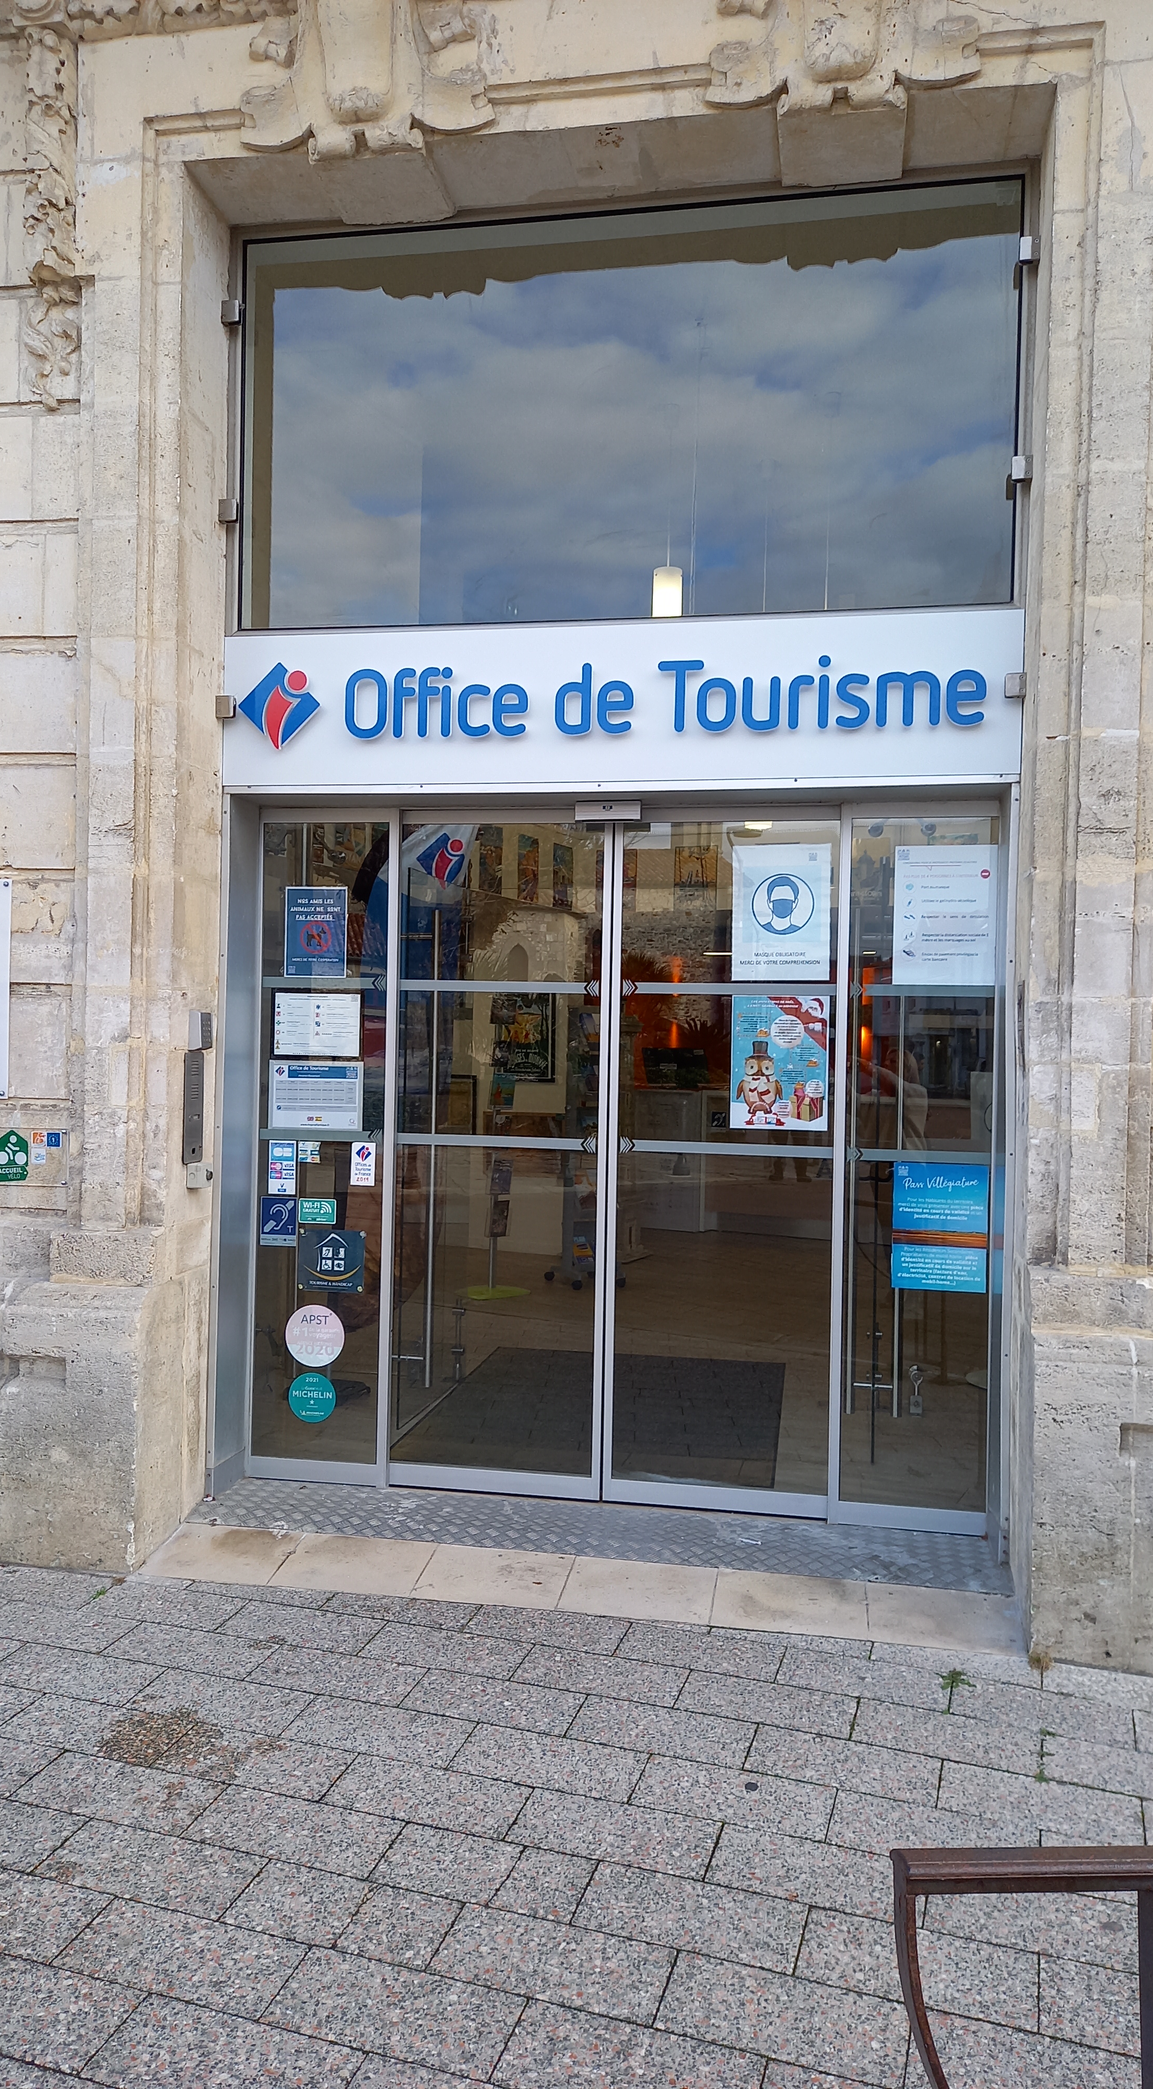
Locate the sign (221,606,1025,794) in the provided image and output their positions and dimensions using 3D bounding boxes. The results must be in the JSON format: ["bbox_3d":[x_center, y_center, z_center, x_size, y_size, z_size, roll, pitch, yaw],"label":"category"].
[{"bbox_3d":[0.086,-1.003,4.500,2.391,0.493,0.070,1,0,11],"label":"sign"}]

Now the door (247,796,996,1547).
[{"bbox_3d":[0.103,0.339,4.782,2.349,2.215,0.120,1,0,11],"label":"door"}]

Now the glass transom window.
[{"bbox_3d":[0.108,-1.877,4.509,2.339,1.215,0.070,1,0,11],"label":"glass transom window"}]

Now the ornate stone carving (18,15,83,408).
[{"bbox_3d":[-1.519,-2.404,4.378,0.136,1.093,0.110,1,0,11],"label":"ornate stone carving"}]

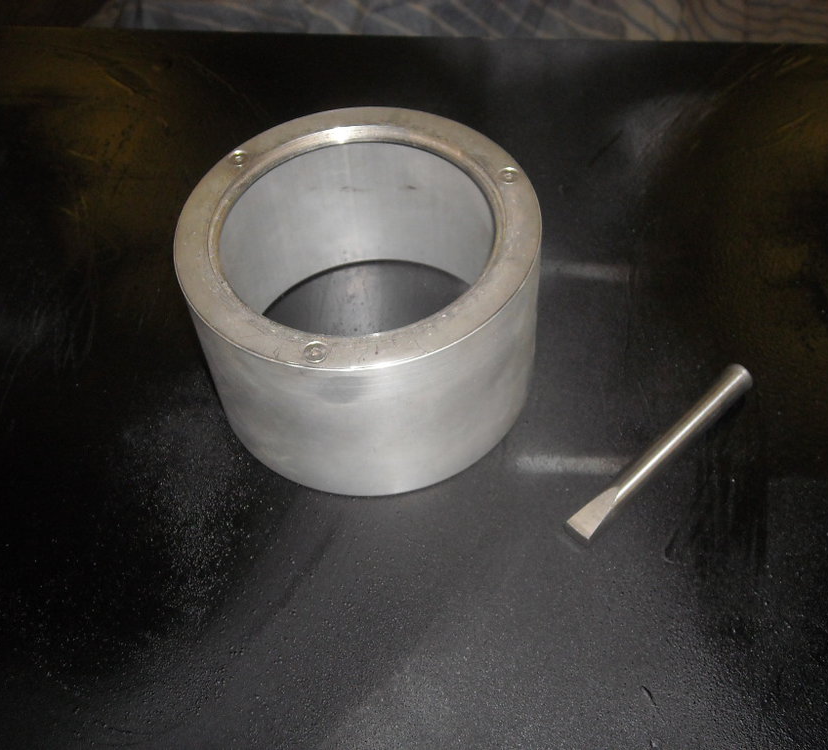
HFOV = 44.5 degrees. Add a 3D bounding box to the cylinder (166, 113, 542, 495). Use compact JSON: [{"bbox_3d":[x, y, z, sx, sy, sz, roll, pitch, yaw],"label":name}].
[{"bbox_3d":[-0.017,-0.028,0.365,0.122,0.074,0.122,-1,53,2],"label":"cylinder"}]

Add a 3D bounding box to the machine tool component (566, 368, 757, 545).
[{"bbox_3d":[0.089,0.026,0.358,0.093,0.011,0.012,-38,60,-23],"label":"machine tool component"}]

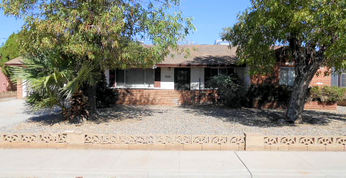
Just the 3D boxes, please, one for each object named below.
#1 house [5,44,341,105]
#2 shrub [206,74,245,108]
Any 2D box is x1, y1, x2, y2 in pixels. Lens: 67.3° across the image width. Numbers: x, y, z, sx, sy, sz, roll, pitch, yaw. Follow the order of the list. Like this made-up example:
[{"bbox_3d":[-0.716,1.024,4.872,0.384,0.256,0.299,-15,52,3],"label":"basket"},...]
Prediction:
[{"bbox_3d":[-0.900,-1.200,18.000,19.000,3.800,9.800,0,3,0],"label":"house"},{"bbox_3d":[2.680,0.110,13.100,1.850,1.680,1.700,0,3,0],"label":"shrub"}]

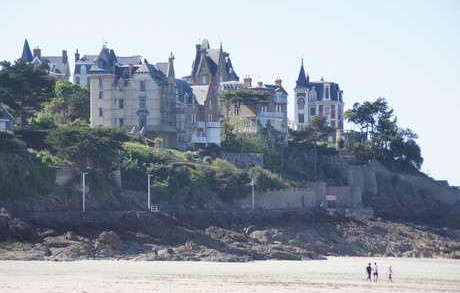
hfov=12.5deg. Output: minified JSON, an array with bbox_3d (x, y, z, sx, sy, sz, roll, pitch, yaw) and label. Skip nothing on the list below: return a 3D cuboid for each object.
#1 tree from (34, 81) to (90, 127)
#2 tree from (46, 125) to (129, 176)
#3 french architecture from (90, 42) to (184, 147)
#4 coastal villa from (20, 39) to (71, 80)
[{"bbox_3d":[-32.470,-8.140,408.000,10.800,9.310,9.500,0,-2,0],"label":"tree"},{"bbox_3d":[-25.050,0.880,370.000,14.300,9.490,12.000,0,-2,0],"label":"tree"},{"bbox_3d":[-17.870,-9.460,398.000,15.300,19.670,13.000,0,-2,10],"label":"french architecture"},{"bbox_3d":[-40.760,-16.570,465.000,10.500,14.300,9.500,0,-2,5],"label":"coastal villa"}]

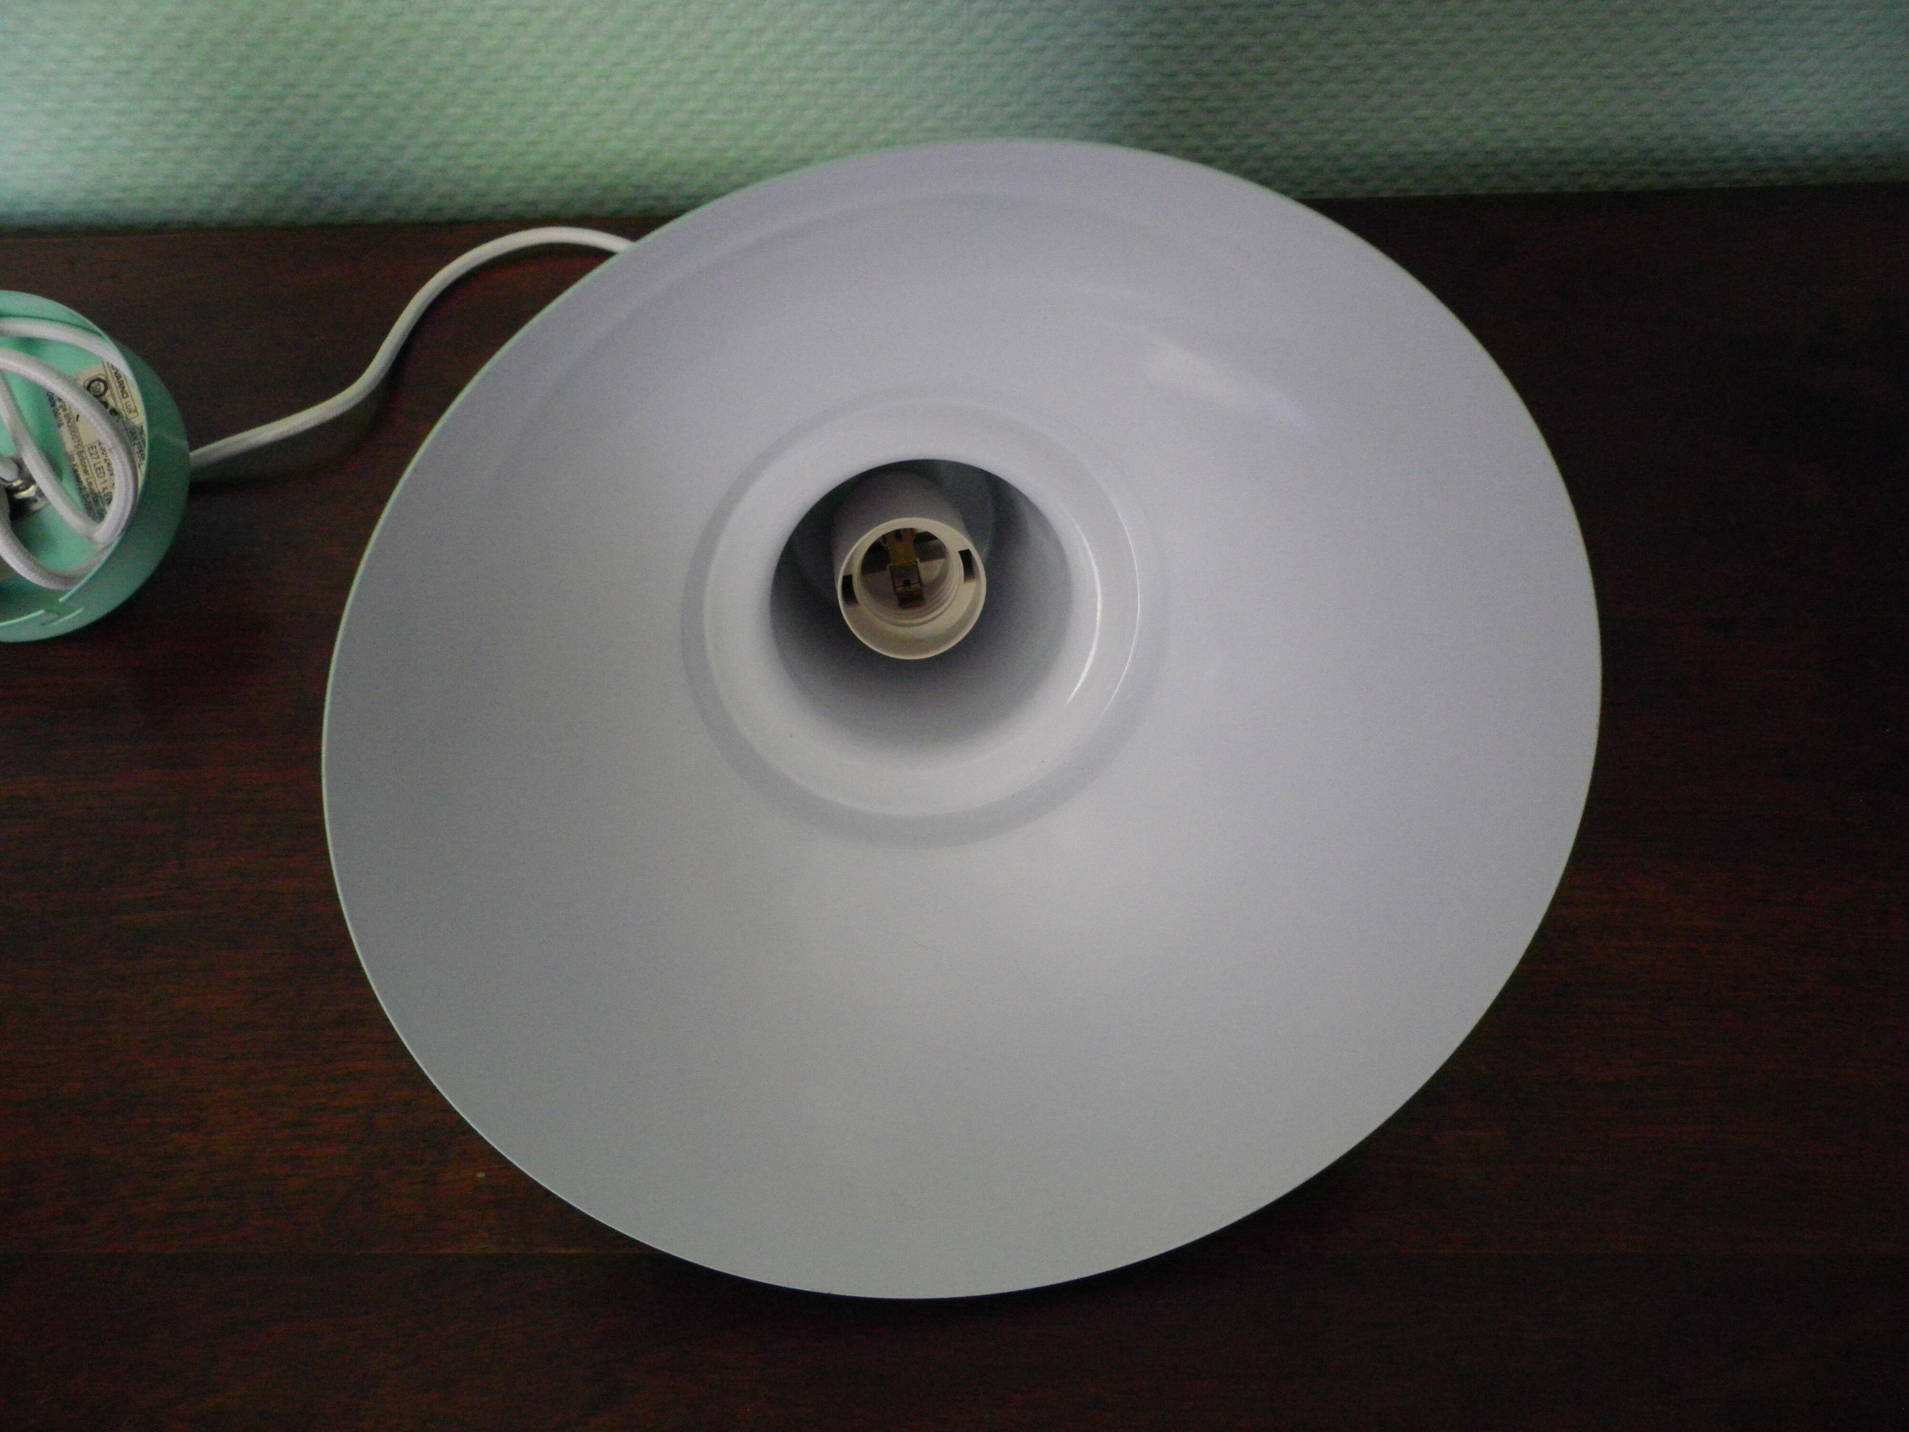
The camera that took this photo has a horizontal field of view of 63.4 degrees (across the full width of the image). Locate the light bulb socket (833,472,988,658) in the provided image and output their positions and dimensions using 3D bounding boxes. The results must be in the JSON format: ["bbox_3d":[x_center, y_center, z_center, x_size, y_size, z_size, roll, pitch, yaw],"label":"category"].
[{"bbox_3d":[-0.014,-0.045,0.447,0.041,0.041,0.052,0,24,-7],"label":"light bulb socket"}]

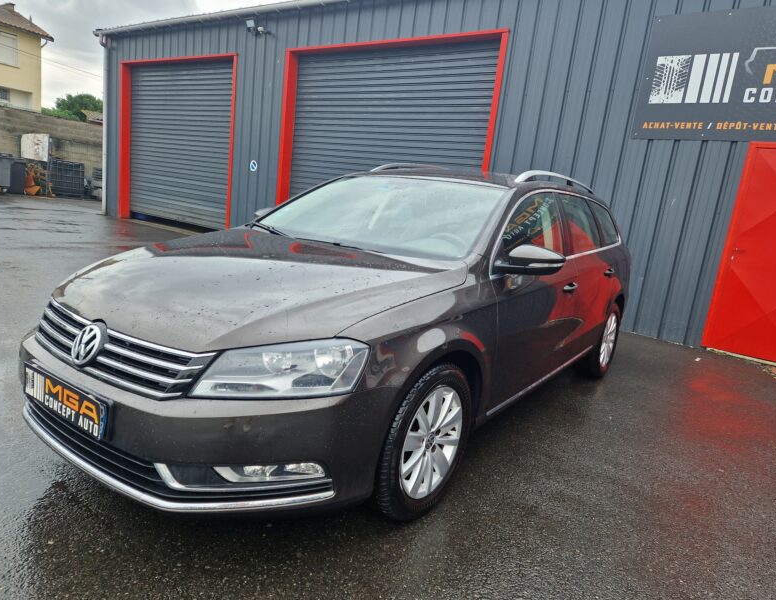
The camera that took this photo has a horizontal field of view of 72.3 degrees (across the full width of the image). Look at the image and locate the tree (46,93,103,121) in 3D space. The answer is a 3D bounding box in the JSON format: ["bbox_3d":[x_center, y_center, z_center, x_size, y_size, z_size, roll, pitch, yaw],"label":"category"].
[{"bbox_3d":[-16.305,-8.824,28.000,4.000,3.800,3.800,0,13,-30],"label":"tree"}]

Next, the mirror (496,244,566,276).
[{"bbox_3d":[0.638,-0.178,2.343,0.240,0.145,0.170,13,12,34],"label":"mirror"}]

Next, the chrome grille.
[{"bbox_3d":[-0.961,0.134,1.776,1.080,0.175,0.140,13,12,34],"label":"chrome grille"}]

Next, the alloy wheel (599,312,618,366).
[{"bbox_3d":[1.689,0.306,4.244,0.170,0.440,0.440,13,12,34],"label":"alloy wheel"}]

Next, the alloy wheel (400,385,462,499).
[{"bbox_3d":[0.115,0.522,2.046,0.170,0.440,0.440,13,12,34],"label":"alloy wheel"}]

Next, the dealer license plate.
[{"bbox_3d":[-1.050,0.320,1.719,0.525,0.115,0.025,13,12,34],"label":"dealer license plate"}]

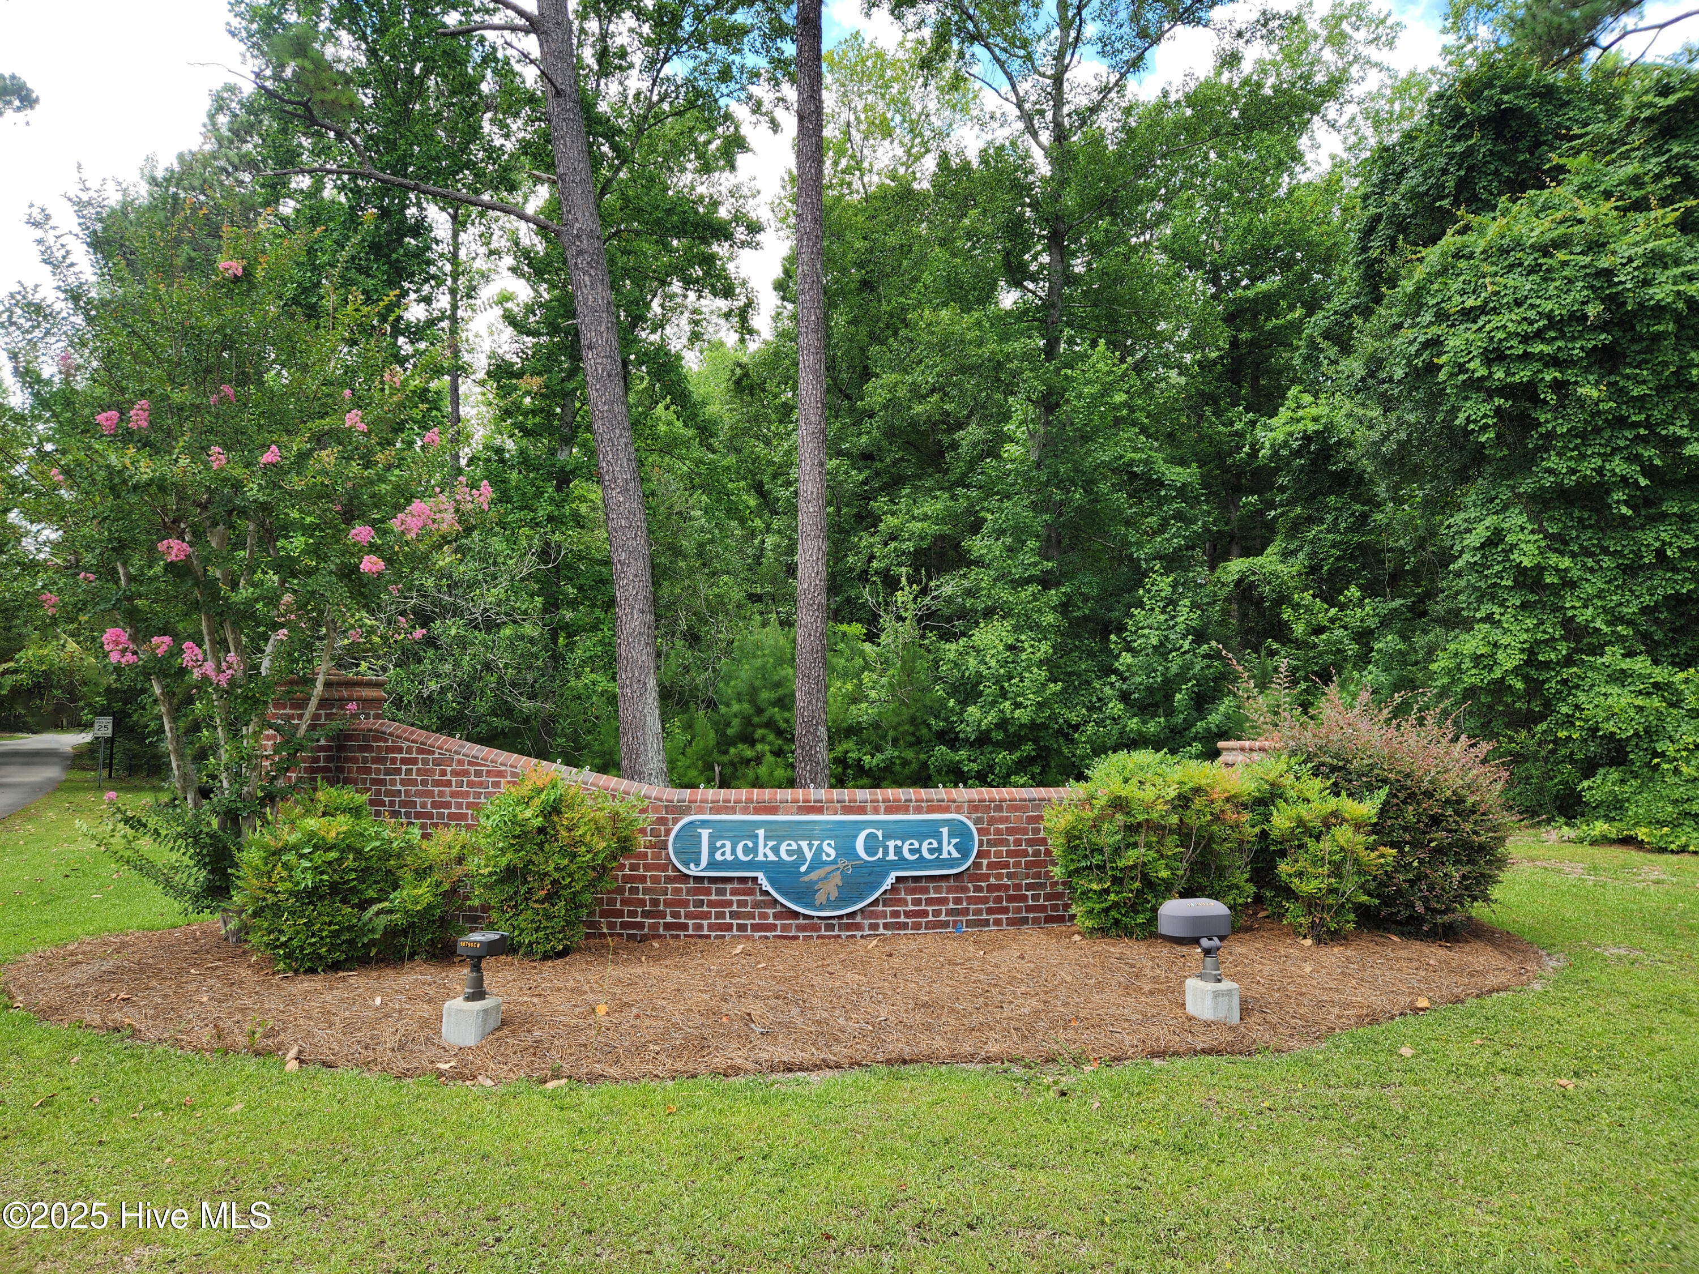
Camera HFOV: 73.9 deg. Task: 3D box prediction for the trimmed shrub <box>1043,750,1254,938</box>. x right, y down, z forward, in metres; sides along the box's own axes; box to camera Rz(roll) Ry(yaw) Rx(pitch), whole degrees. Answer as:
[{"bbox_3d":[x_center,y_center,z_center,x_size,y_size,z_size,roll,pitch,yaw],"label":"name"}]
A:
[{"bbox_3d":[2.176,1.487,8.229,1.507,1.312,1.050,0,-5,0],"label":"trimmed shrub"}]

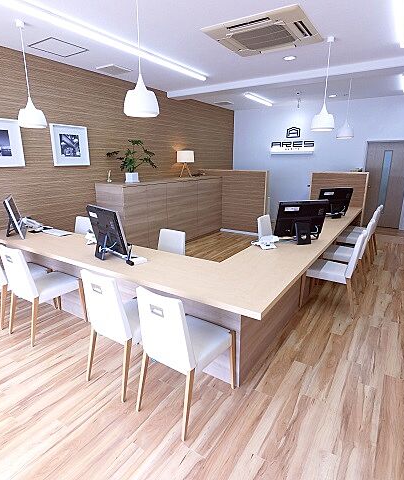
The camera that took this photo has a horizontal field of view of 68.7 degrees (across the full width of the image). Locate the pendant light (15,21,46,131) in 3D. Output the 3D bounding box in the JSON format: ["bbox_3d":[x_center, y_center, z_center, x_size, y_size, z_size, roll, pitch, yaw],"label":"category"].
[{"bbox_3d":[-1.705,-1.608,2.899,0.260,0.906,0.260,9,18,33],"label":"pendant light"}]

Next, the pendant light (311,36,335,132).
[{"bbox_3d":[1.327,-1.634,3.139,0.245,0.915,0.245,10,18,33],"label":"pendant light"}]

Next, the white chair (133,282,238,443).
[{"bbox_3d":[-0.118,0.635,1.829,0.450,0.846,0.547,9,18,33],"label":"white chair"}]

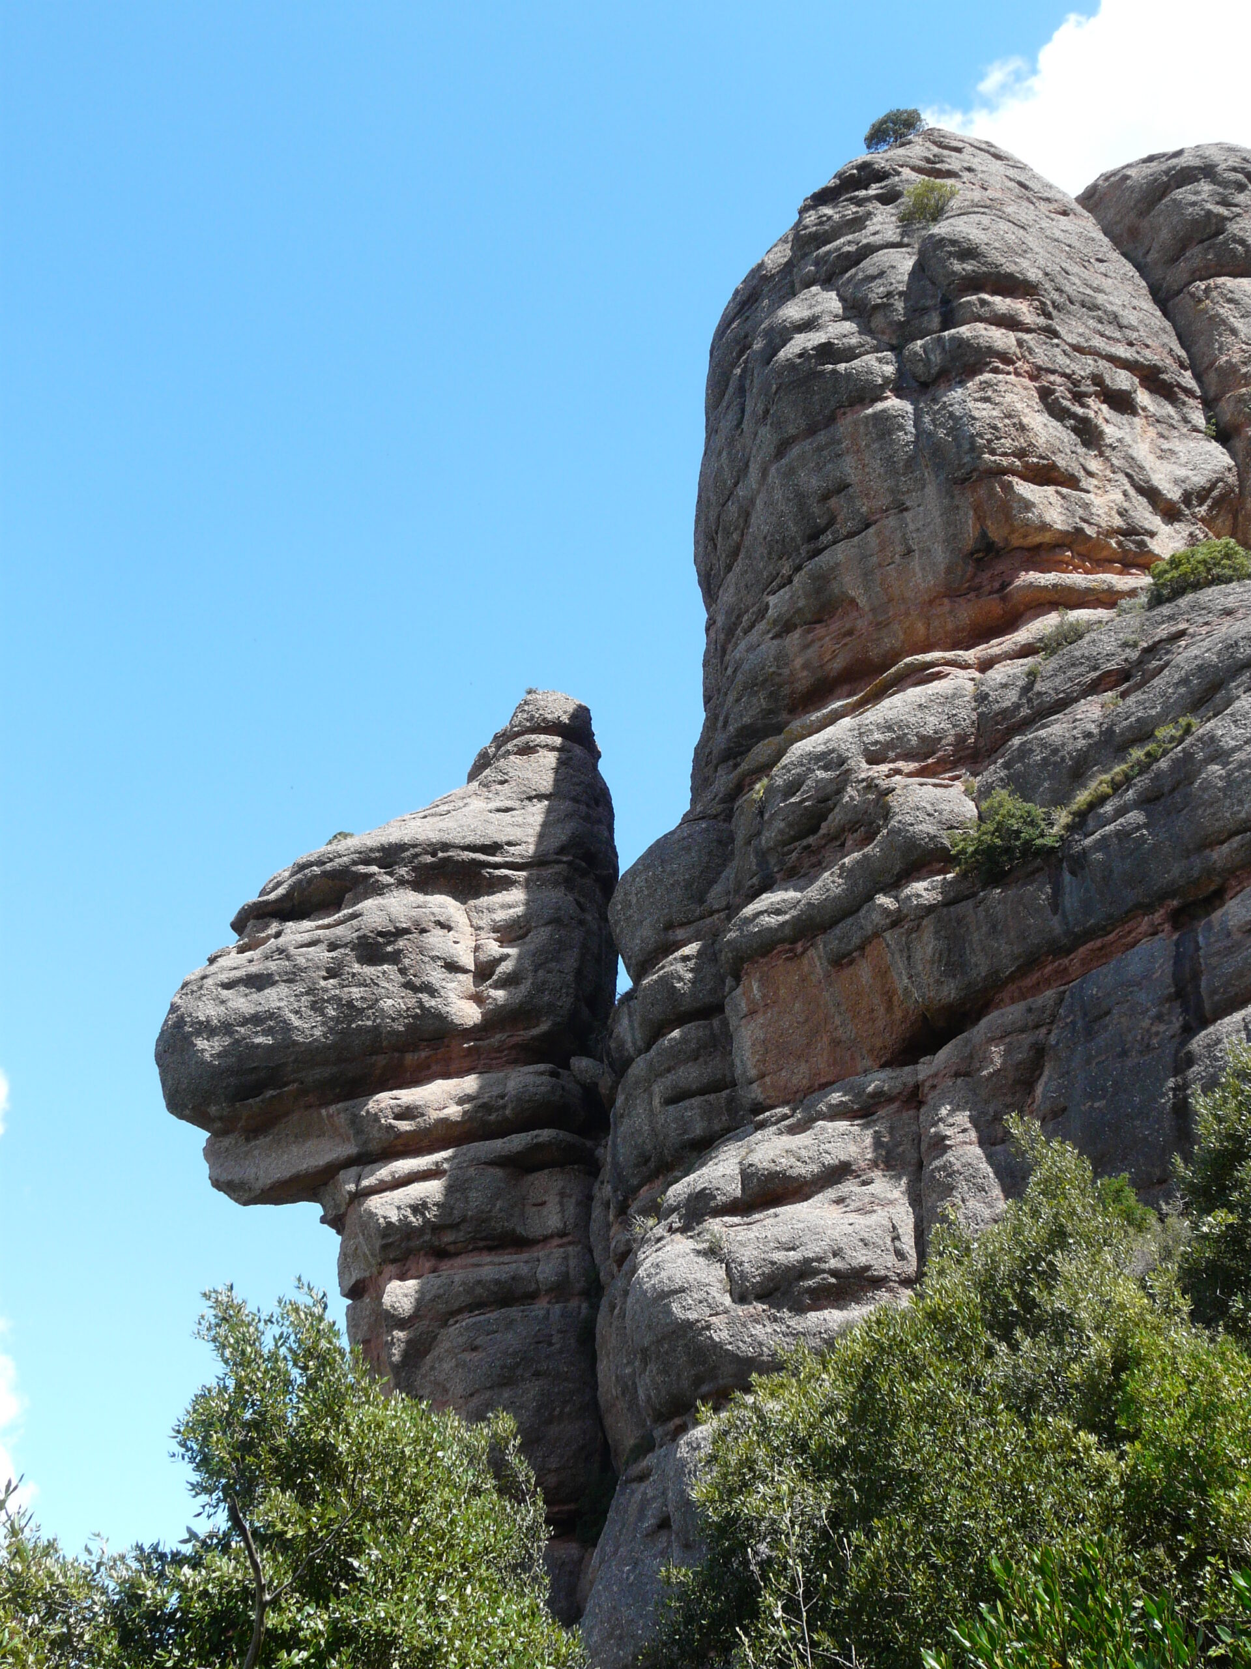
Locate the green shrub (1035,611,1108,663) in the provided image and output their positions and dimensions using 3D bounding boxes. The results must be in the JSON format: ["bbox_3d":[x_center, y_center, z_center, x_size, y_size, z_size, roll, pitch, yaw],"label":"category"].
[{"bbox_3d":[12.490,-5.570,54.000,1.850,1.350,1.500,0,-28,0],"label":"green shrub"}]

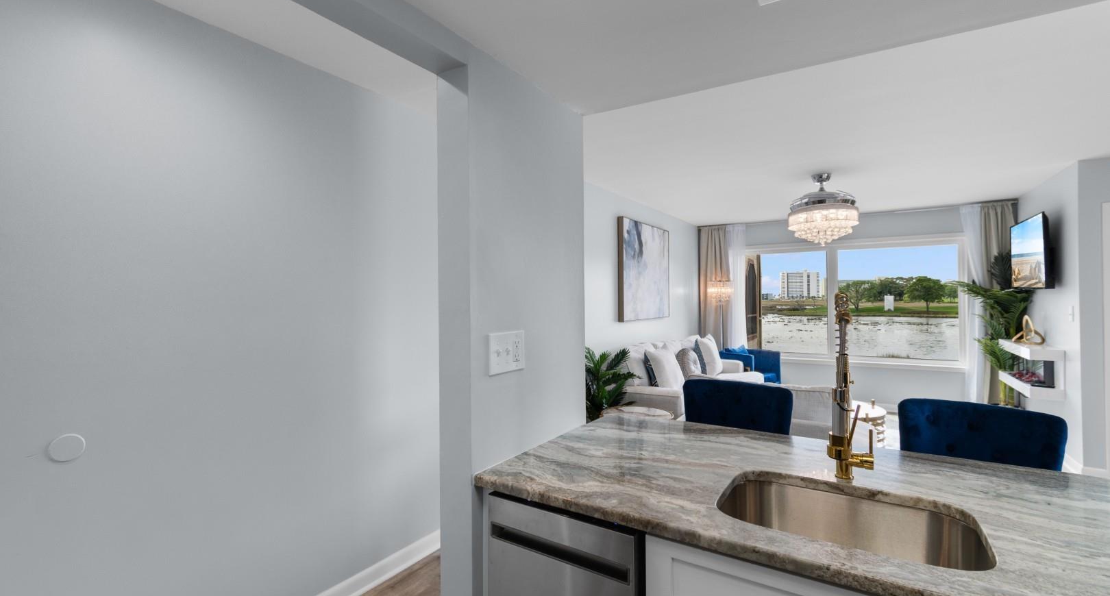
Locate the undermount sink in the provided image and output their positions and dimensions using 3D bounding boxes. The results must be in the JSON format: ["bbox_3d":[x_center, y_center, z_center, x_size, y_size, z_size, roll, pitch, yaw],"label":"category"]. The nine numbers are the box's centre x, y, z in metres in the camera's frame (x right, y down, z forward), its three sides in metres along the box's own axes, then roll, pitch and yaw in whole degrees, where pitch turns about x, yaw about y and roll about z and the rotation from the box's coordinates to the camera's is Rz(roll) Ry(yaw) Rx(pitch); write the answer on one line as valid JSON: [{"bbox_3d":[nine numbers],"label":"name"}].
[{"bbox_3d":[0.671,0.606,1.082,0.520,0.210,0.375,-1,0,34],"label":"undermount sink"}]

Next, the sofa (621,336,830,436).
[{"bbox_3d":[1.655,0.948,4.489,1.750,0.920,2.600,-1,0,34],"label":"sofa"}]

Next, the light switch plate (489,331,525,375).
[{"bbox_3d":[-0.142,0.170,1.435,0.012,0.124,0.172,-1,0,34],"label":"light switch plate"}]

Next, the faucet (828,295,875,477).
[{"bbox_3d":[0.755,0.240,1.187,0.105,0.510,0.230,-1,0,34],"label":"faucet"}]

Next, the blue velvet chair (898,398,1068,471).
[{"bbox_3d":[1.340,0.884,1.419,0.460,1.040,0.540,-1,0,34],"label":"blue velvet chair"}]

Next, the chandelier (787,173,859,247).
[{"bbox_3d":[2.215,-0.734,3.844,0.520,0.610,0.520,-1,0,34],"label":"chandelier"}]

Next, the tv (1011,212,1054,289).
[{"bbox_3d":[4.357,-0.396,4.221,0.060,0.620,1.050,-1,0,34],"label":"tv"}]

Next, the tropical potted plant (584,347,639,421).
[{"bbox_3d":[0.396,0.899,3.645,0.620,1.040,0.620,-1,0,34],"label":"tropical potted plant"}]

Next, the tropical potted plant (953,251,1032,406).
[{"bbox_3d":[4.371,0.455,4.660,0.700,1.850,0.780,-1,0,34],"label":"tropical potted plant"}]

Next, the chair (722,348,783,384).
[{"bbox_3d":[2.449,1.044,6.003,0.720,0.720,0.700,0,0,-39],"label":"chair"}]

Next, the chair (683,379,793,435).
[{"bbox_3d":[0.692,0.892,1.850,0.460,1.040,0.540,-1,0,34],"label":"chair"}]

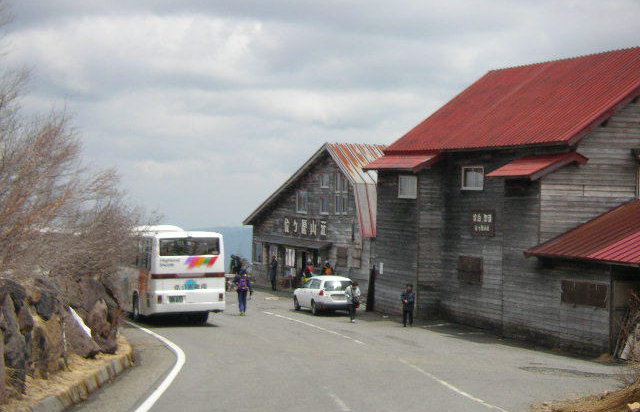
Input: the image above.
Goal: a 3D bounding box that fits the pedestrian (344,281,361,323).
[{"bbox_3d":[1.245,3.618,60.000,0.550,1.590,0.450,1,0,-3],"label":"pedestrian"}]

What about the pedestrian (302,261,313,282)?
[{"bbox_3d":[-0.524,3.356,71.200,0.450,1.660,0.520,1,0,45],"label":"pedestrian"}]

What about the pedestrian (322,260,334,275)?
[{"bbox_3d":[0.387,3.351,72.300,0.580,1.700,0.500,1,0,0],"label":"pedestrian"}]

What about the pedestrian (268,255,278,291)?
[{"bbox_3d":[-2.231,3.271,77.300,0.420,1.700,0.500,1,0,-18],"label":"pedestrian"}]

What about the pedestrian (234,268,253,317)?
[{"bbox_3d":[-2.855,3.195,58.800,0.620,1.760,0.500,1,0,1],"label":"pedestrian"}]

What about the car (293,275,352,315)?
[{"bbox_3d":[0.285,3.560,64.100,1.695,1.500,4.370,1,0,-16],"label":"car"}]

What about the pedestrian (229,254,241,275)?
[{"bbox_3d":[-4.056,3.198,76.500,0.550,1.700,0.520,1,0,18],"label":"pedestrian"}]

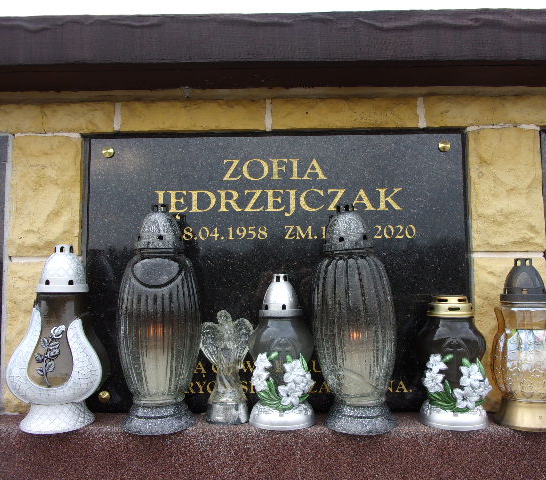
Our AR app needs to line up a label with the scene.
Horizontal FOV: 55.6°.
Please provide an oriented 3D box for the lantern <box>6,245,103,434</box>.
[{"bbox_3d":[-0.333,0.147,0.800,0.143,0.276,0.133,0,-5,-8],"label":"lantern"}]

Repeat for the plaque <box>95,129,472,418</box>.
[{"bbox_3d":[0.005,0.054,0.899,0.644,0.471,0.030,-1,-5,1],"label":"plaque"}]

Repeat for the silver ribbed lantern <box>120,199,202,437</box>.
[{"bbox_3d":[-0.178,0.115,0.812,0.125,0.338,0.125,0,-5,-7],"label":"silver ribbed lantern"}]

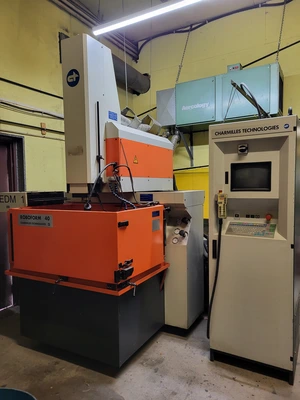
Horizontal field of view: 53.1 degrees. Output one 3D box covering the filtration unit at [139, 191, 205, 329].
[{"bbox_3d":[0.232,0.564,3.032,0.487,1.285,0.493,0,3,29],"label":"filtration unit"}]

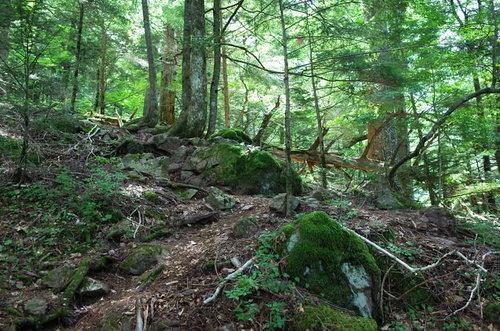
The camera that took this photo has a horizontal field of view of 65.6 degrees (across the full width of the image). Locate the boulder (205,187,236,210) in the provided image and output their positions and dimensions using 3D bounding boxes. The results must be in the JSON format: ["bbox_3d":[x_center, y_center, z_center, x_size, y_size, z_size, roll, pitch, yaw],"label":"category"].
[{"bbox_3d":[-0.441,0.493,5.800,0.420,0.360,0.360,0,-2,0],"label":"boulder"}]

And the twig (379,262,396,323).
[{"bbox_3d":[0.975,0.900,2.750,0.120,0.430,0.120,0,-2,0],"label":"twig"}]

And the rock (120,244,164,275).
[{"bbox_3d":[-1.094,0.962,3.950,0.440,0.280,0.380,0,0,-11],"label":"rock"}]

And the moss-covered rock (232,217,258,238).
[{"bbox_3d":[-0.058,0.799,5.000,0.330,0.270,0.290,0,0,0],"label":"moss-covered rock"}]

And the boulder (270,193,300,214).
[{"bbox_3d":[0.569,0.627,6.400,0.460,0.350,0.380,0,0,0],"label":"boulder"}]

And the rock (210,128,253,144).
[{"bbox_3d":[-0.417,-0.620,8.300,0.930,0.360,0.700,0,-2,0],"label":"rock"}]

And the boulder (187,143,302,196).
[{"bbox_3d":[-0.103,0.075,7.300,2.100,1.000,1.500,0,-2,0],"label":"boulder"}]

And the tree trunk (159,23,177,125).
[{"bbox_3d":[-2.345,-2.640,11.030,0.440,2.950,0.440,0,-7,0],"label":"tree trunk"}]

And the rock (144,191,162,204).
[{"bbox_3d":[-1.517,0.503,6.100,0.280,0.200,0.250,0,0,0],"label":"rock"}]

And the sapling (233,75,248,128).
[{"bbox_3d":[-0.252,-1.672,10.300,0.400,1.380,0.350,0,-3,0],"label":"sapling"}]

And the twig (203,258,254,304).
[{"bbox_3d":[-0.199,1.076,3.600,0.120,0.180,0.900,0,0,25],"label":"twig"}]

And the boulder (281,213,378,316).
[{"bbox_3d":[0.645,0.804,3.150,0.800,0.860,0.700,0,-2,0],"label":"boulder"}]

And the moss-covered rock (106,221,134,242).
[{"bbox_3d":[-1.469,0.748,4.400,0.310,0.240,0.260,0,-2,0],"label":"moss-covered rock"}]

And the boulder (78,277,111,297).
[{"bbox_3d":[-1.262,0.982,3.150,0.260,0.160,0.220,0,-2,0],"label":"boulder"}]

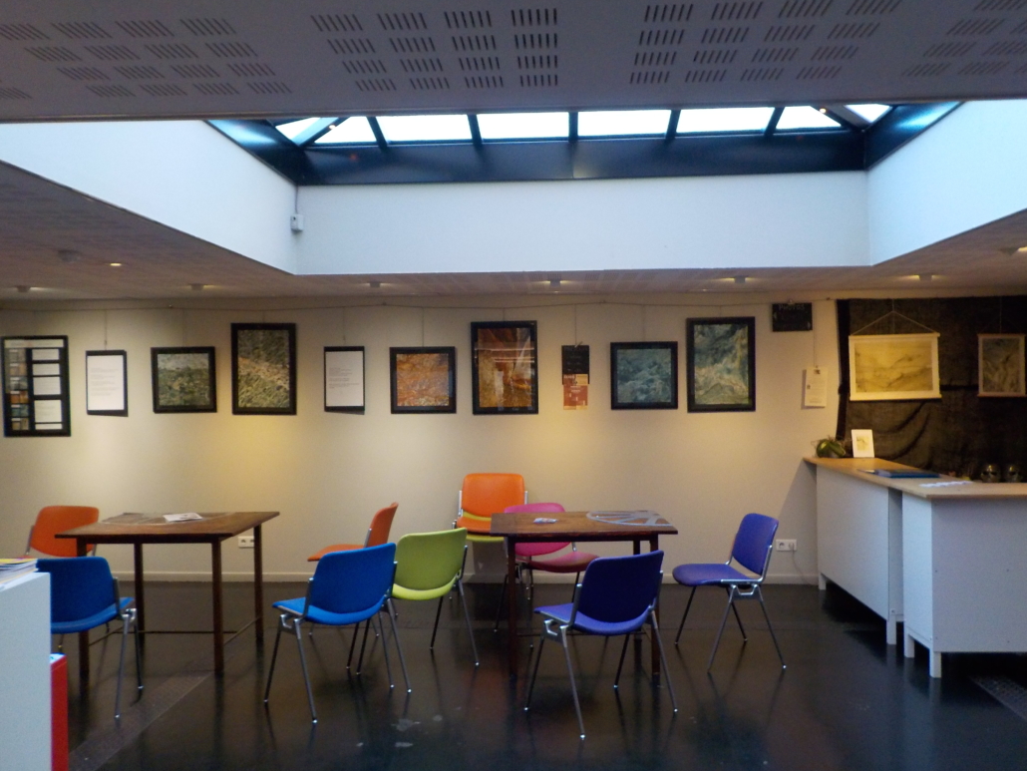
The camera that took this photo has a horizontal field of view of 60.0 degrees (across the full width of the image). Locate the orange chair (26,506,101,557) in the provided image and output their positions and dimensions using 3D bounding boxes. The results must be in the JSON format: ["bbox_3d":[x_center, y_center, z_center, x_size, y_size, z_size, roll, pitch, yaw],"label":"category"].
[{"bbox_3d":[-2.916,1.187,5.547,0.560,0.765,0.570,-1,0,15],"label":"orange chair"}]

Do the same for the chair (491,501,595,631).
[{"bbox_3d":[0.231,1.133,5.449,0.560,0.750,0.506,-1,0,-31],"label":"chair"}]

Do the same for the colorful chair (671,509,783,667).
[{"bbox_3d":[1.185,1.124,4.959,0.506,0.750,0.560,-1,0,-7],"label":"colorful chair"}]

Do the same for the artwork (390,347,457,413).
[{"bbox_3d":[-0.697,-0.038,6.893,0.506,0.512,0.030,-1,0,3],"label":"artwork"}]

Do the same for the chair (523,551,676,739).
[{"bbox_3d":[0.399,1.131,4.136,0.560,0.750,0.506,-1,0,-34],"label":"chair"}]

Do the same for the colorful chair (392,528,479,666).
[{"bbox_3d":[-0.566,1.166,4.901,0.560,0.765,0.570,-1,1,-41],"label":"colorful chair"}]

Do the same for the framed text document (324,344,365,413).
[{"bbox_3d":[-1.294,-0.048,6.826,0.312,0.499,0.025,-1,0,4],"label":"framed text document"}]

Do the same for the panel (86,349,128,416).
[{"bbox_3d":[-3.173,-0.016,6.952,0.321,0.505,0.025,-1,0,3],"label":"panel"}]

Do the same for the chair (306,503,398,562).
[{"bbox_3d":[-1.016,1.145,5.694,0.506,0.750,0.560,-1,0,5],"label":"chair"}]

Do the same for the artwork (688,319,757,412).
[{"bbox_3d":[1.579,-0.155,6.757,0.508,0.712,0.030,-1,0,3],"label":"artwork"}]

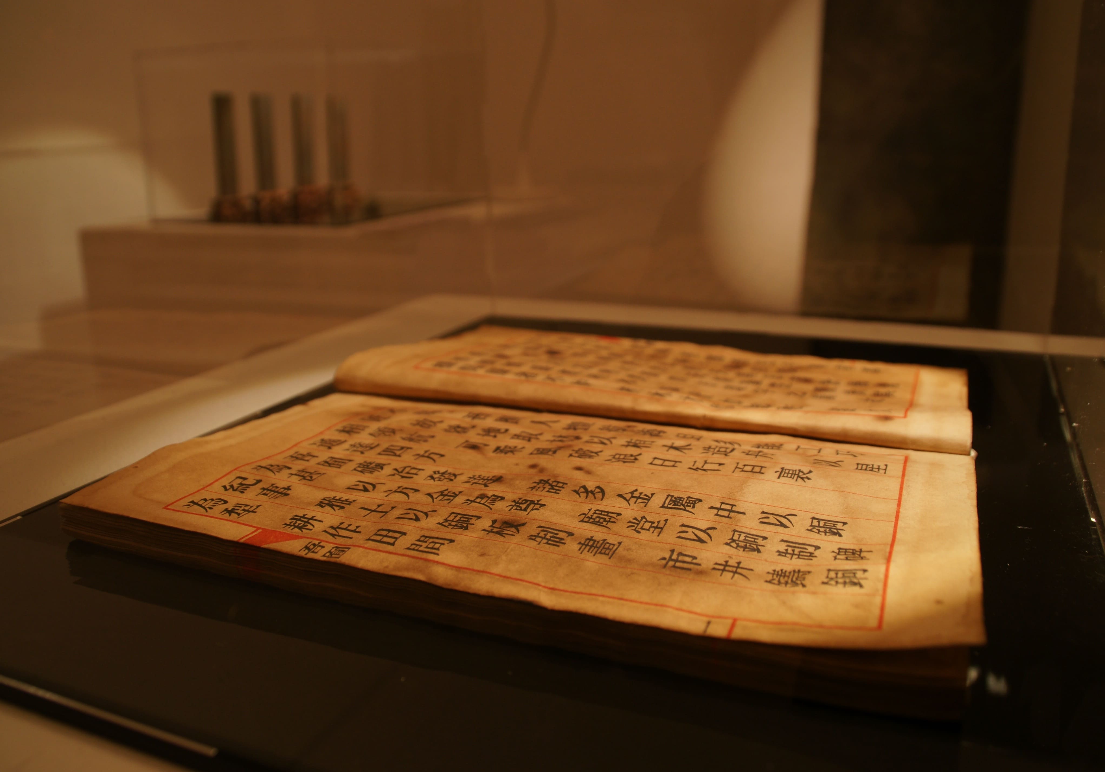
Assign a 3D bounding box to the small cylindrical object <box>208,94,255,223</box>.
[{"bbox_3d":[-0.543,-0.381,1.449,0.056,0.205,0.056,6,18,24],"label":"small cylindrical object"}]

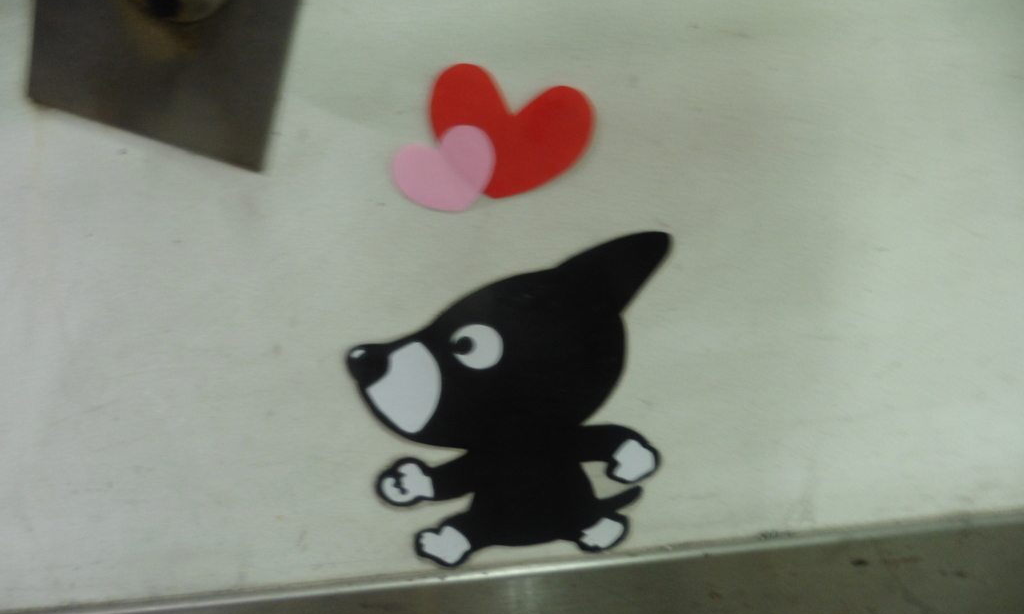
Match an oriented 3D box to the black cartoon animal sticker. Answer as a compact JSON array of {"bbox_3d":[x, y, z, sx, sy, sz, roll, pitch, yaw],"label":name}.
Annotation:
[{"bbox_3d":[0.002,0.073,0.445,0.190,0.242,0.003,-5,28,-1],"label":"black cartoon animal sticker"}]

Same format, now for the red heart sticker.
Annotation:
[{"bbox_3d":[-0.003,-0.086,0.362,0.083,0.064,0.002,11,26,-9],"label":"red heart sticker"}]

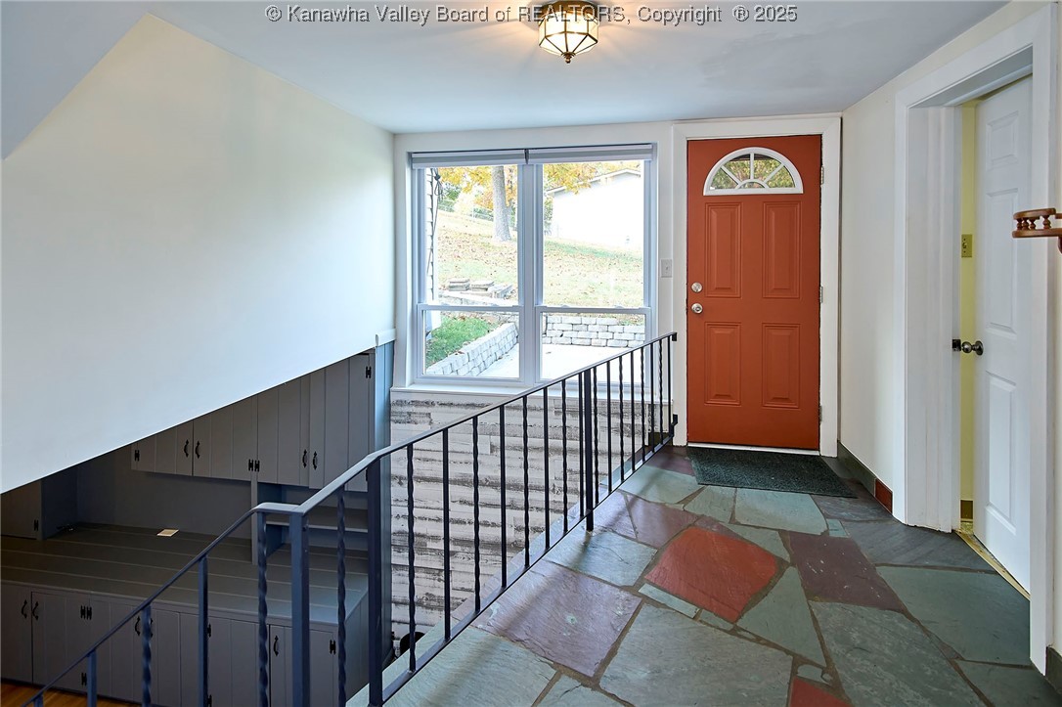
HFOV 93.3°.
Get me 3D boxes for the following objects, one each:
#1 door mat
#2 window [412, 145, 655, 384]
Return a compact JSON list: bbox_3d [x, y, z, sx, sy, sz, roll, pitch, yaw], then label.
[{"bbox_3d":[1.405,0.704,3.033,0.830,0.015,0.550,2,10,11],"label":"door mat"},{"bbox_3d":[-0.024,-0.645,3.757,1.830,1.740,0.110,1,3,12],"label":"window"}]

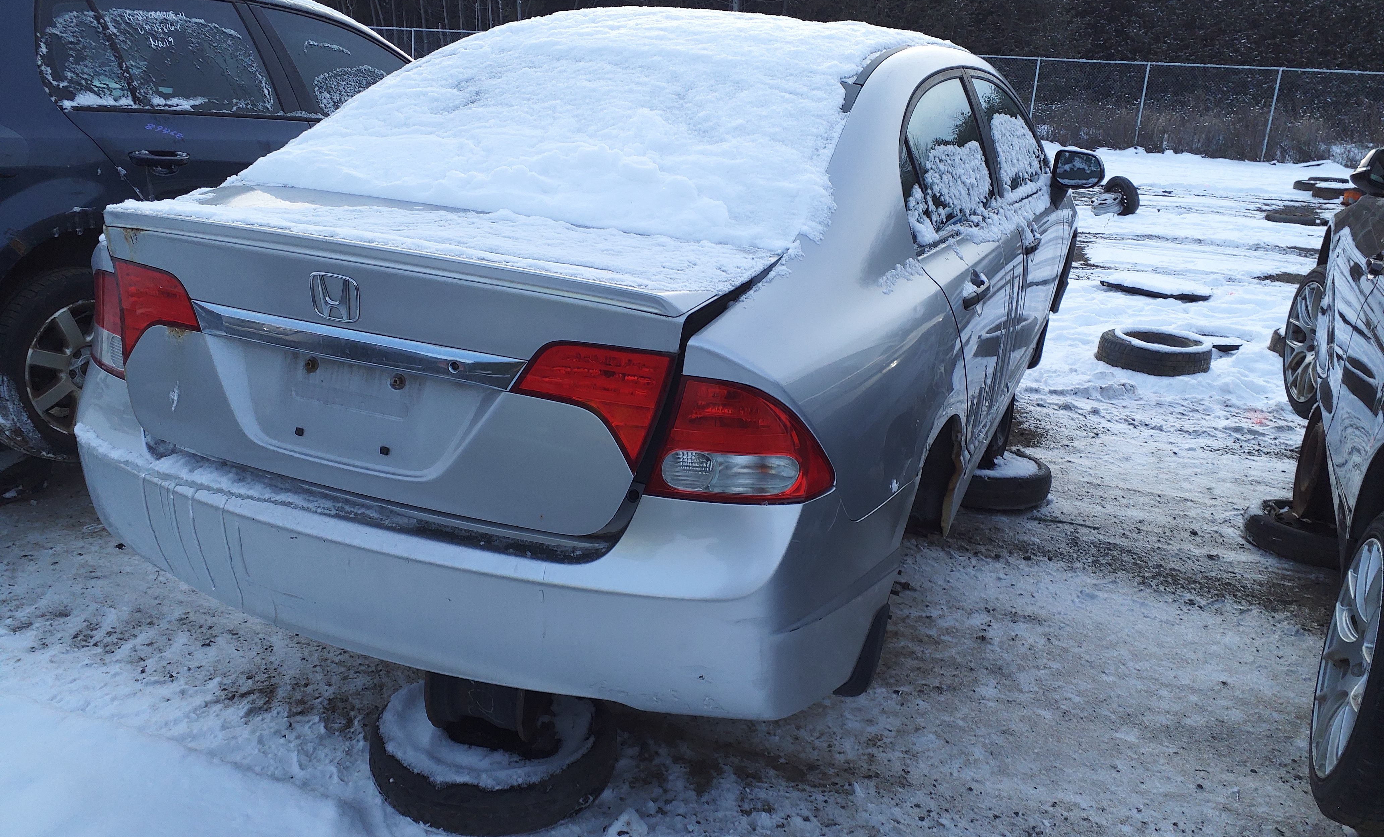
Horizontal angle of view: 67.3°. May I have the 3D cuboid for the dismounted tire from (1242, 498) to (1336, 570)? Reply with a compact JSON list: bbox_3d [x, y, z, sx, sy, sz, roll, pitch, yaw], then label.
[{"bbox_3d":[2.431,0.389,3.962,0.585,0.150,0.585,1,20,0],"label":"dismounted tire"}]

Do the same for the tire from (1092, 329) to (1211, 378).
[{"bbox_3d":[2.725,-0.392,6.133,0.615,0.165,0.615,1,20,0],"label":"tire"}]

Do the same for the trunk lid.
[{"bbox_3d":[-0.499,-0.119,1.890,1.161,0.470,0.485,11,22,21],"label":"trunk lid"}]

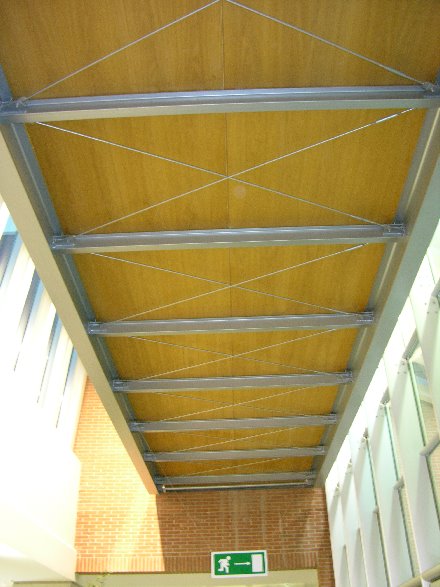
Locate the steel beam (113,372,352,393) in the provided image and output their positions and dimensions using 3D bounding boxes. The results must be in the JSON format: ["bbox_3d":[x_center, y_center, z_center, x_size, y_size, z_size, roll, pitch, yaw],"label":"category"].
[{"bbox_3d":[0.147,1.081,7.204,2.880,0.136,0.067,-2,-33,1],"label":"steel beam"}]

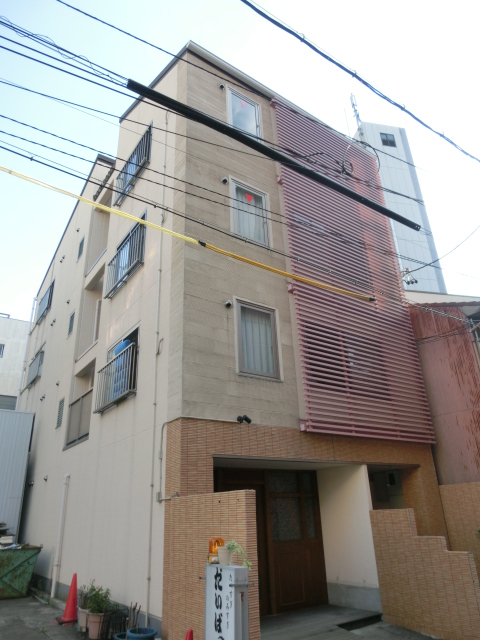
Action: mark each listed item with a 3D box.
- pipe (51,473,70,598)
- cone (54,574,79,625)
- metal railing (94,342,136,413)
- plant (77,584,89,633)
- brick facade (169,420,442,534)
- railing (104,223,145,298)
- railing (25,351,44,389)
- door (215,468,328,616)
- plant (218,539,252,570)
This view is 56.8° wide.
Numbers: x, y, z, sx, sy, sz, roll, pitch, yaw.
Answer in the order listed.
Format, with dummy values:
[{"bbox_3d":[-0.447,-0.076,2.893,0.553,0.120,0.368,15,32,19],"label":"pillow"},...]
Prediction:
[{"bbox_3d":[-4.101,4.832,10.138,0.150,2.570,0.100,14,-28,-32],"label":"pipe"},{"bbox_3d":[-2.843,4.698,7.542,0.380,0.705,0.380,14,-28,-32],"label":"cone"},{"bbox_3d":[-2.545,1.259,9.077,0.180,0.970,2.060,14,-28,-32],"label":"metal railing"},{"bbox_3d":[-2.362,4.432,6.847,0.240,0.600,0.240,14,-28,-32],"label":"plant"},{"bbox_3d":[1.631,3.521,7.817,6.250,3.000,0.450,14,-28,-32],"label":"brick facade"},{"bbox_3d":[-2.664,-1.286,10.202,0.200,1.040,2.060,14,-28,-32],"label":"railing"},{"bbox_3d":[-7.846,1.961,16.996,0.170,1.010,2.020,14,-28,-32],"label":"railing"},{"bbox_3d":[0.629,4.098,8.347,2.540,2.440,0.100,14,-28,-32],"label":"door"},{"bbox_3d":[-0.071,2.378,4.470,0.270,0.280,0.240,14,-28,-32],"label":"plant"}]

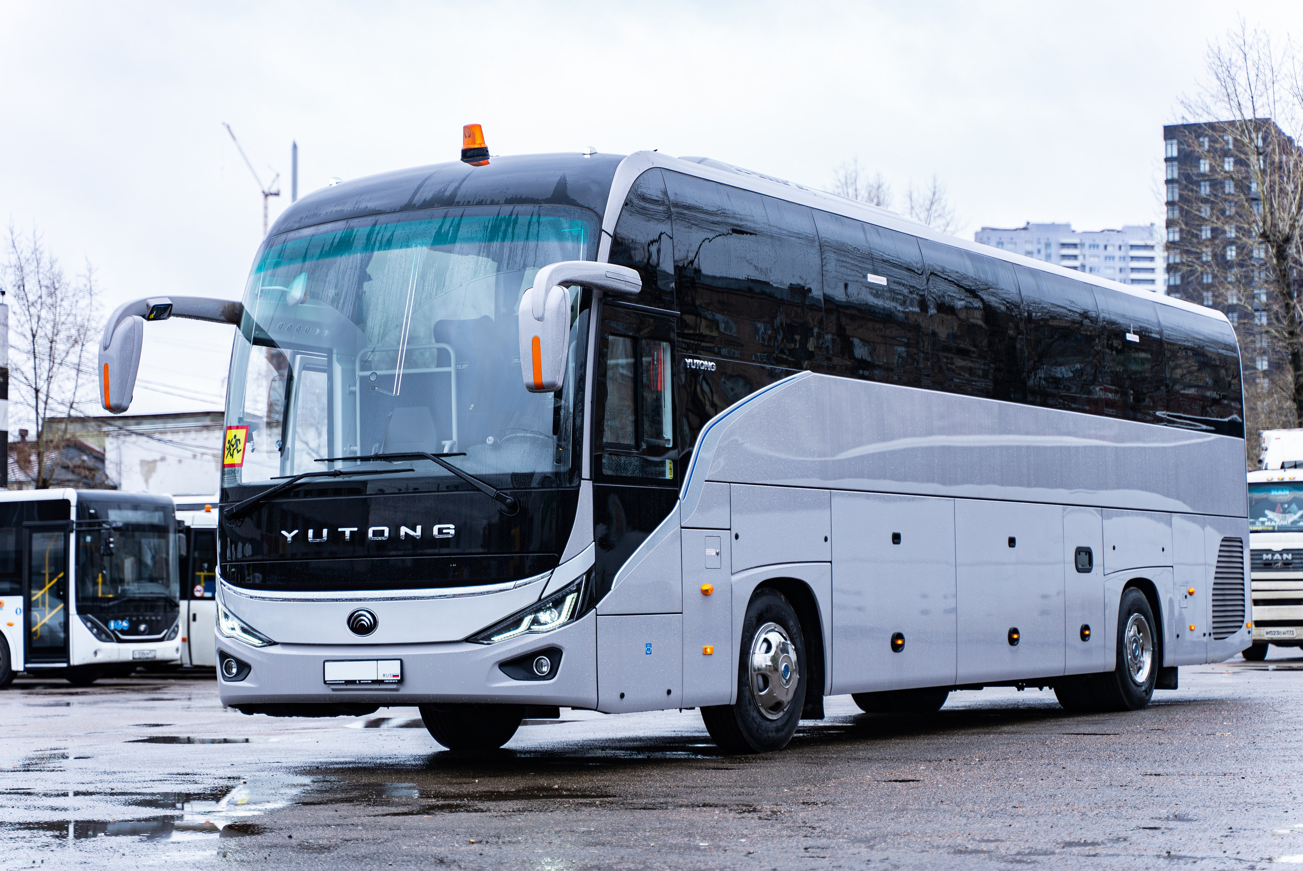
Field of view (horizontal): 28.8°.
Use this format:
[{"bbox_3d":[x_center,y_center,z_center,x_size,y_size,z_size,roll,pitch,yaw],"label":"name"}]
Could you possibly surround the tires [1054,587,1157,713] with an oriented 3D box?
[{"bbox_3d":[3.748,1.757,21.048,0.630,1.030,1.030,-3,-4,31],"label":"tires"}]

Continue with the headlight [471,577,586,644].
[{"bbox_3d":[-0.678,0.956,13.748,0.620,0.370,0.260,-2,-4,19],"label":"headlight"}]

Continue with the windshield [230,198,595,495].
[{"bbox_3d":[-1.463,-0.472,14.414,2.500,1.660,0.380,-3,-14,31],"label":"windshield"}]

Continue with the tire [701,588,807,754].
[{"bbox_3d":[0.617,1.441,15.608,0.300,1.030,1.030,-3,-4,31],"label":"tire"}]

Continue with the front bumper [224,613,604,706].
[{"bbox_3d":[-1.492,1.264,14.209,2.550,0.550,0.430,-3,-4,31],"label":"front bumper"}]

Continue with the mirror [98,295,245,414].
[{"bbox_3d":[-2.805,-0.451,14.910,0.370,0.720,1.180,-3,-4,31],"label":"mirror"}]

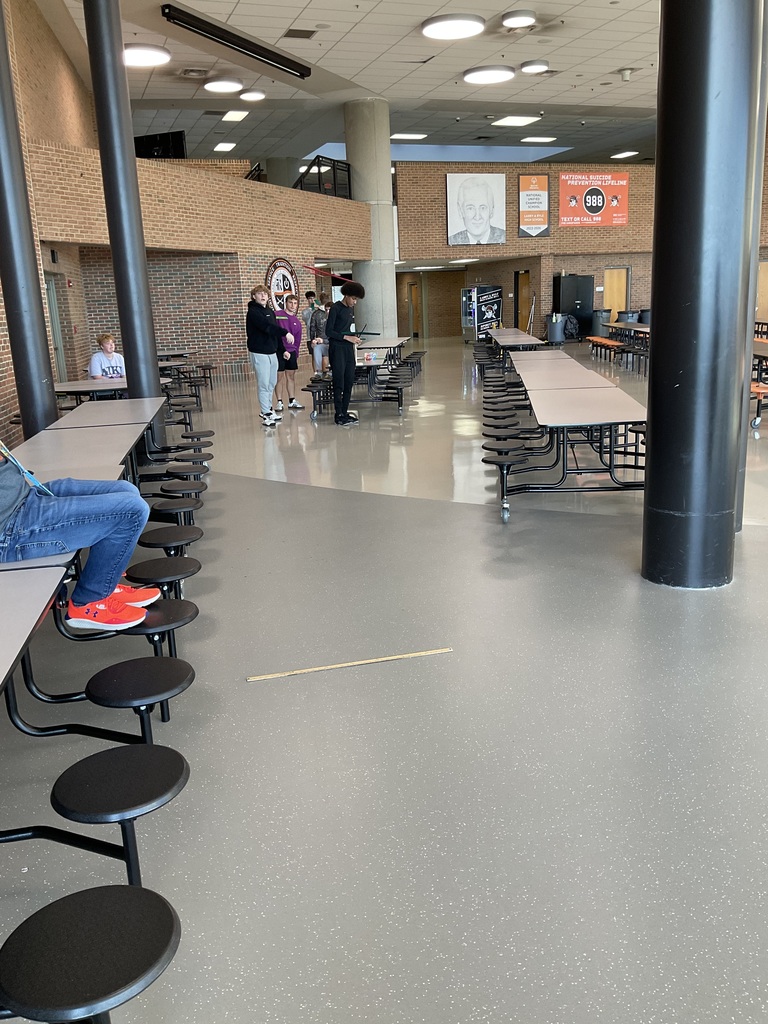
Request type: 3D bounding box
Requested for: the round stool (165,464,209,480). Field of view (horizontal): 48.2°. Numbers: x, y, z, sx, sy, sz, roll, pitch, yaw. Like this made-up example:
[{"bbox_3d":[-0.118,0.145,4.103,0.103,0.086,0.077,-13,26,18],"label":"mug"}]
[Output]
[{"bbox_3d":[-1.389,-0.105,6.175,0.312,0.437,0.312,-5,14,-9],"label":"round stool"}]

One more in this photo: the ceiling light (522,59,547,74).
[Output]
[{"bbox_3d":[3.467,-10.217,19.684,0.625,0.140,0.625,-3,14,0],"label":"ceiling light"}]

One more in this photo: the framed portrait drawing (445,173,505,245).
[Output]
[{"bbox_3d":[2.653,-8.561,24.306,1.841,1.880,0.060,-8,15,-22],"label":"framed portrait drawing"}]

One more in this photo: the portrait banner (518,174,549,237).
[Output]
[{"bbox_3d":[4.361,-8.873,24.860,1.000,1.700,0.040,-8,15,-20],"label":"portrait banner"}]

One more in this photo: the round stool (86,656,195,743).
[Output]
[{"bbox_3d":[-0.733,0.722,2.681,0.325,0.437,0.325,-5,14,-9],"label":"round stool"}]

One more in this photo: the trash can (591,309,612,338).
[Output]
[{"bbox_3d":[6.627,-5.763,26.200,0.630,0.820,0.630,-2,14,1],"label":"trash can"}]

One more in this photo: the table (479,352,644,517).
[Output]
[{"bbox_3d":[1.800,-1.099,8.994,1.490,0.735,7.390,-1,14,7],"label":"table"}]

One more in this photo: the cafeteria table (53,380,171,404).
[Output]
[{"bbox_3d":[-3.195,-1.120,9.967,1.524,0.745,1.524,-3,14,0],"label":"cafeteria table"}]

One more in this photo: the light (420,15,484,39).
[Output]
[{"bbox_3d":[1.356,-9.437,16.703,1.220,0.115,1.220,-3,14,0],"label":"light"}]

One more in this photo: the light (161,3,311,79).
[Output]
[{"bbox_3d":[-2.730,-9.212,16.989,0.200,0.200,4.971,4,15,24],"label":"light"}]

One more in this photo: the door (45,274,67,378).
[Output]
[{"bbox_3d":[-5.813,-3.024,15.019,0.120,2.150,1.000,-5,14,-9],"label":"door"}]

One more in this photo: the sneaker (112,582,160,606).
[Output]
[{"bbox_3d":[-1.024,0.313,3.336,0.295,0.110,0.105,-5,14,-10],"label":"sneaker"}]

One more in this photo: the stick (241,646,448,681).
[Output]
[{"bbox_3d":[-0.136,0.660,3.733,0.914,0.006,0.030,-6,14,-14],"label":"stick"}]

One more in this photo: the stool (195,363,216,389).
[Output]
[{"bbox_3d":[-3.422,-2.582,16.607,0.370,0.460,0.370,-8,15,-20],"label":"stool"}]

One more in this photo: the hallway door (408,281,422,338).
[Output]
[{"bbox_3d":[1.213,-8.153,34.763,0.100,2.180,0.980,-8,15,-20],"label":"hallway door"}]

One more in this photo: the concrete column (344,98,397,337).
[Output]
[{"bbox_3d":[-0.360,-7.787,23.794,1.220,6.651,1.220,-3,14,0],"label":"concrete column"}]

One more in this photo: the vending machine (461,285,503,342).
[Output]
[{"bbox_3d":[3.240,-6.530,28.400,0.930,1.830,1.000,-8,15,-20],"label":"vending machine"}]

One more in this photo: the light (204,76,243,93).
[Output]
[{"bbox_3d":[-3.763,-10.025,20.137,0.920,0.120,0.920,-8,15,-20],"label":"light"}]

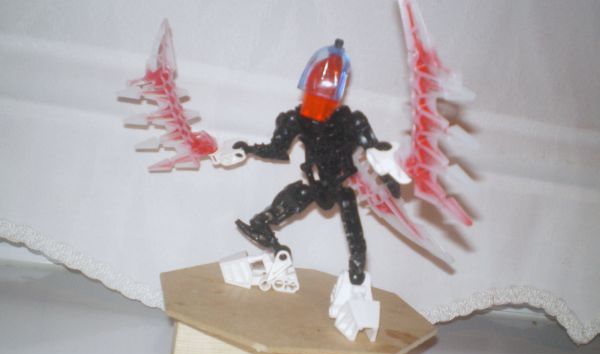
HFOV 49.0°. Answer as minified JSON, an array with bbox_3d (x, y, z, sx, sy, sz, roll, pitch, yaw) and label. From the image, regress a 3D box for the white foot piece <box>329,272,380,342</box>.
[{"bbox_3d":[0.030,0.067,0.353,0.022,0.024,0.047,7,12,-13],"label":"white foot piece"}]

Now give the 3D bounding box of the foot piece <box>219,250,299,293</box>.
[{"bbox_3d":[-0.023,0.051,0.388,0.047,0.024,0.022,9,9,-5],"label":"foot piece"}]

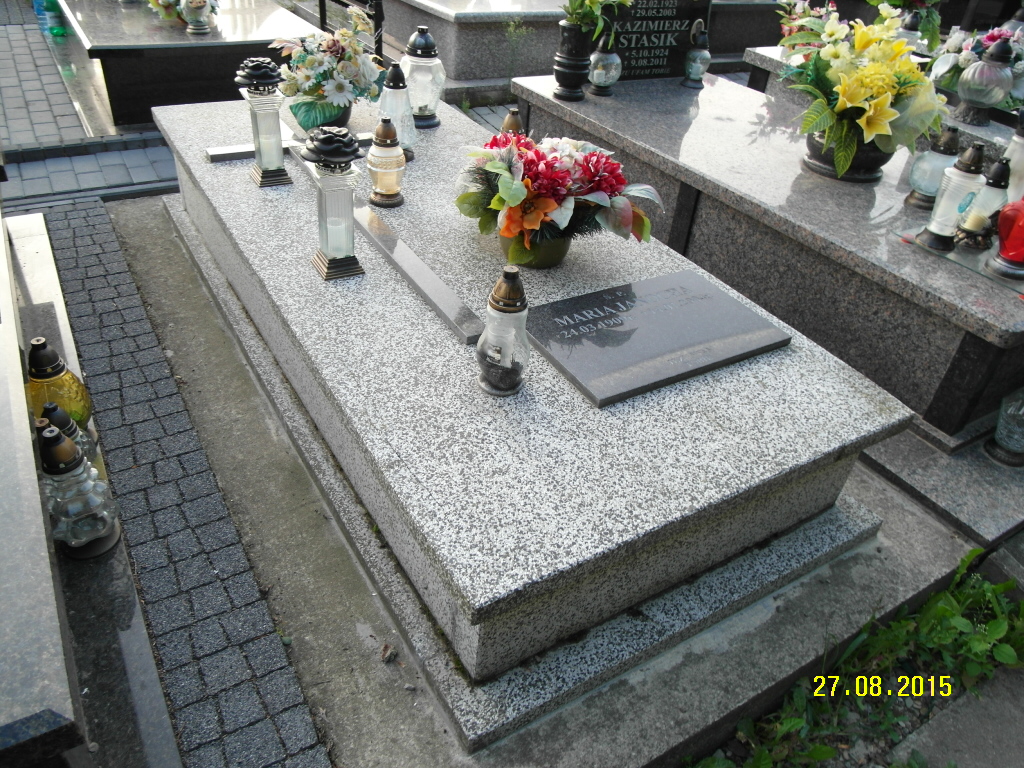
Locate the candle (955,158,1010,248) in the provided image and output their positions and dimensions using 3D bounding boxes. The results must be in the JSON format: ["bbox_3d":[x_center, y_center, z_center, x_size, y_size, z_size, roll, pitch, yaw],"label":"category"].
[{"bbox_3d":[1.325,-0.508,1.987,0.105,0.215,0.105,-15,40,-29],"label":"candle"}]

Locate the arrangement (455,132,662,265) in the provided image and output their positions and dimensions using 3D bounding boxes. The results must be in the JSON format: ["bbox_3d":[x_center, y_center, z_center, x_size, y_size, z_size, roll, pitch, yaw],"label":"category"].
[{"bbox_3d":[0.105,-0.430,1.660,0.470,0.280,0.380,-4,35,-15],"label":"arrangement"}]

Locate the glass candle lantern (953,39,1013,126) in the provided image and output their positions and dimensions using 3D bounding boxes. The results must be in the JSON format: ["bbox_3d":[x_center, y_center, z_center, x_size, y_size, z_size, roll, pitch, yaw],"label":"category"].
[{"bbox_3d":[1.775,-1.130,2.670,0.200,0.270,0.200,-15,40,-29],"label":"glass candle lantern"}]

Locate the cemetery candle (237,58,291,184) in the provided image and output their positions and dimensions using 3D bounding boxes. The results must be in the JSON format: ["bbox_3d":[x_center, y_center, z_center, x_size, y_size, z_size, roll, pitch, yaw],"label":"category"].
[{"bbox_3d":[-0.629,-0.669,1.813,0.118,0.290,0.118,-15,40,-29],"label":"cemetery candle"}]

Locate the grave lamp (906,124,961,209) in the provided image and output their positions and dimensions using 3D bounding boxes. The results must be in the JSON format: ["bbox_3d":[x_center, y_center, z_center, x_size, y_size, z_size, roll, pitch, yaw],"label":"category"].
[{"bbox_3d":[1.463,-0.747,2.449,0.132,0.260,0.132,-15,41,-29],"label":"grave lamp"}]

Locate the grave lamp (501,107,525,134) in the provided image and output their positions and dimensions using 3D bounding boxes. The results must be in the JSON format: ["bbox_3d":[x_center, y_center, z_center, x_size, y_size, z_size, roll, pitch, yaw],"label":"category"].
[{"bbox_3d":[-0.003,-0.728,2.197,0.108,0.241,0.108,-15,43,-29],"label":"grave lamp"}]

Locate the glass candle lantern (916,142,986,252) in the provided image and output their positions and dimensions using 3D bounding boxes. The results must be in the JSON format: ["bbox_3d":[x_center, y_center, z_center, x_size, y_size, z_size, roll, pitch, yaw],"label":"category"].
[{"bbox_3d":[1.203,-0.510,1.914,0.116,0.270,0.116,-15,40,-29],"label":"glass candle lantern"}]

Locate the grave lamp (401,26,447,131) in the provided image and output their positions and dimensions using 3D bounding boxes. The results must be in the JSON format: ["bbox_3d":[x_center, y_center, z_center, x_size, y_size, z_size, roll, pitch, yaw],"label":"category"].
[{"bbox_3d":[-0.306,-1.110,2.575,0.165,0.326,0.165,6,36,-5],"label":"grave lamp"}]

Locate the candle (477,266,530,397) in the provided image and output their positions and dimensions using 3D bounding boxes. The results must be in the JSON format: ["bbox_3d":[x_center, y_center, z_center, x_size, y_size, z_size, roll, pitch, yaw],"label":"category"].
[{"bbox_3d":[-0.002,-0.098,1.330,0.101,0.259,0.101,6,36,-5],"label":"candle"}]

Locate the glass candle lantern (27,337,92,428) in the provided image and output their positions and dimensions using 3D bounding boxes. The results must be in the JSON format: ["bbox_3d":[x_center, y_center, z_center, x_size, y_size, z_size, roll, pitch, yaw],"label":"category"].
[{"bbox_3d":[-0.974,0.008,1.514,0.127,0.238,0.127,-15,41,-29],"label":"glass candle lantern"}]

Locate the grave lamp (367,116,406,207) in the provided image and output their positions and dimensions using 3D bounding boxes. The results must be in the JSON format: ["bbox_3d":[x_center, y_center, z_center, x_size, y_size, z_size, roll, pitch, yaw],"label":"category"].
[{"bbox_3d":[-0.319,-0.568,1.811,0.104,0.208,0.104,5,34,-3],"label":"grave lamp"}]

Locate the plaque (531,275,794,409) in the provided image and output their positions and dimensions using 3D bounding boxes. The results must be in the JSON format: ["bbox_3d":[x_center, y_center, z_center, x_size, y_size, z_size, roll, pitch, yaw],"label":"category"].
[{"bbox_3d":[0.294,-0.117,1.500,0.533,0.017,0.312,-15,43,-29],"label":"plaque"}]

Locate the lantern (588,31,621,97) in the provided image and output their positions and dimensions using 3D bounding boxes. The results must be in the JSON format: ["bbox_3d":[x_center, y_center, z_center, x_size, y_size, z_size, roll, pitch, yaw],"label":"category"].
[{"bbox_3d":[0.432,-1.469,3.255,0.110,0.245,0.110,6,35,-4],"label":"lantern"}]

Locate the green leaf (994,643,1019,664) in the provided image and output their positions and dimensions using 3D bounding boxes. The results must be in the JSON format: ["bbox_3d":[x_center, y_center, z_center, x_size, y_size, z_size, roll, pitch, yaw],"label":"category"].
[{"bbox_3d":[0.890,0.486,1.280,0.036,0.014,0.044,-22,43,-35],"label":"green leaf"}]

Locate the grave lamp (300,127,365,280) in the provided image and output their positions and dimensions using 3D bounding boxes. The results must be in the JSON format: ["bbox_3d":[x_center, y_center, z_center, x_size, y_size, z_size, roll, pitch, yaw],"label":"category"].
[{"bbox_3d":[-0.404,-0.412,1.614,0.138,0.318,0.138,-15,43,-29],"label":"grave lamp"}]

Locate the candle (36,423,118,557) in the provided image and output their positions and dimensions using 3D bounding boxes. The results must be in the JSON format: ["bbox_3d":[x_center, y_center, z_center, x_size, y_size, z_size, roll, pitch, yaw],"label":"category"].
[{"bbox_3d":[-0.731,0.182,1.187,0.120,0.230,0.120,-15,40,-29],"label":"candle"}]

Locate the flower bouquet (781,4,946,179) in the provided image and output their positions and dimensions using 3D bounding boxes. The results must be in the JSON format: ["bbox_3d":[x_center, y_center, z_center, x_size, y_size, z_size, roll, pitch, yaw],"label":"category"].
[{"bbox_3d":[1.170,-0.935,2.345,0.500,0.450,0.420,-4,35,-15],"label":"flower bouquet"}]

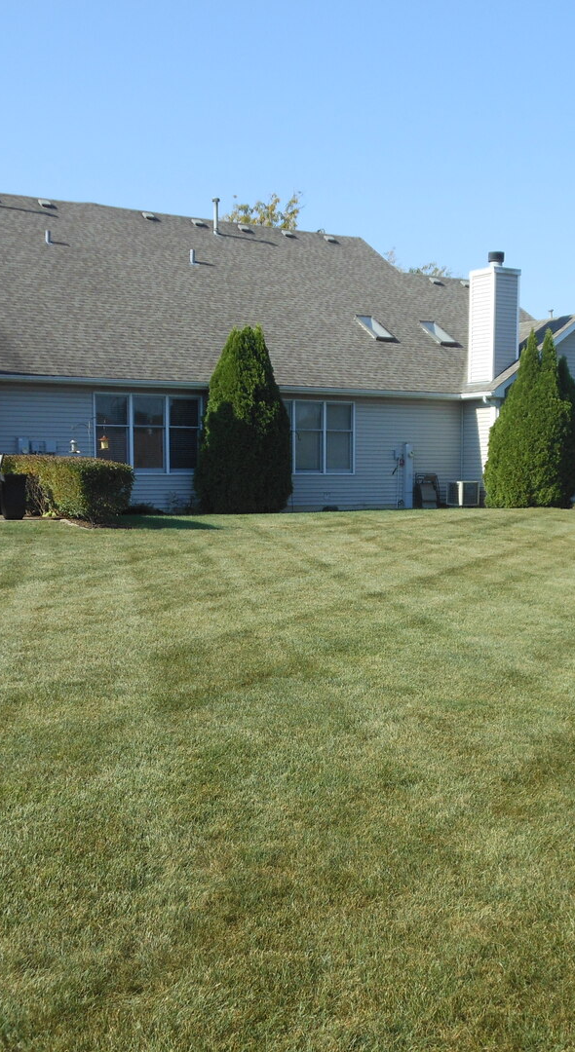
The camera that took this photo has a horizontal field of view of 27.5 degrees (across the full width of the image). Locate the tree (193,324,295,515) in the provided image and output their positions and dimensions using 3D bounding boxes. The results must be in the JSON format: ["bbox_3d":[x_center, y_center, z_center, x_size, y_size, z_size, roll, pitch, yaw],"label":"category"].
[{"bbox_3d":[-0.942,-2.213,24.724,2.000,3.900,2.000,0,3,0],"label":"tree"}]

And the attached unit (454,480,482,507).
[{"bbox_3d":[4.217,-0.745,28.287,0.580,0.630,0.580,-2,3,-31],"label":"attached unit"}]

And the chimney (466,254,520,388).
[{"bbox_3d":[5.114,-5.114,29.198,0.860,3.250,0.900,-2,3,-31],"label":"chimney"}]

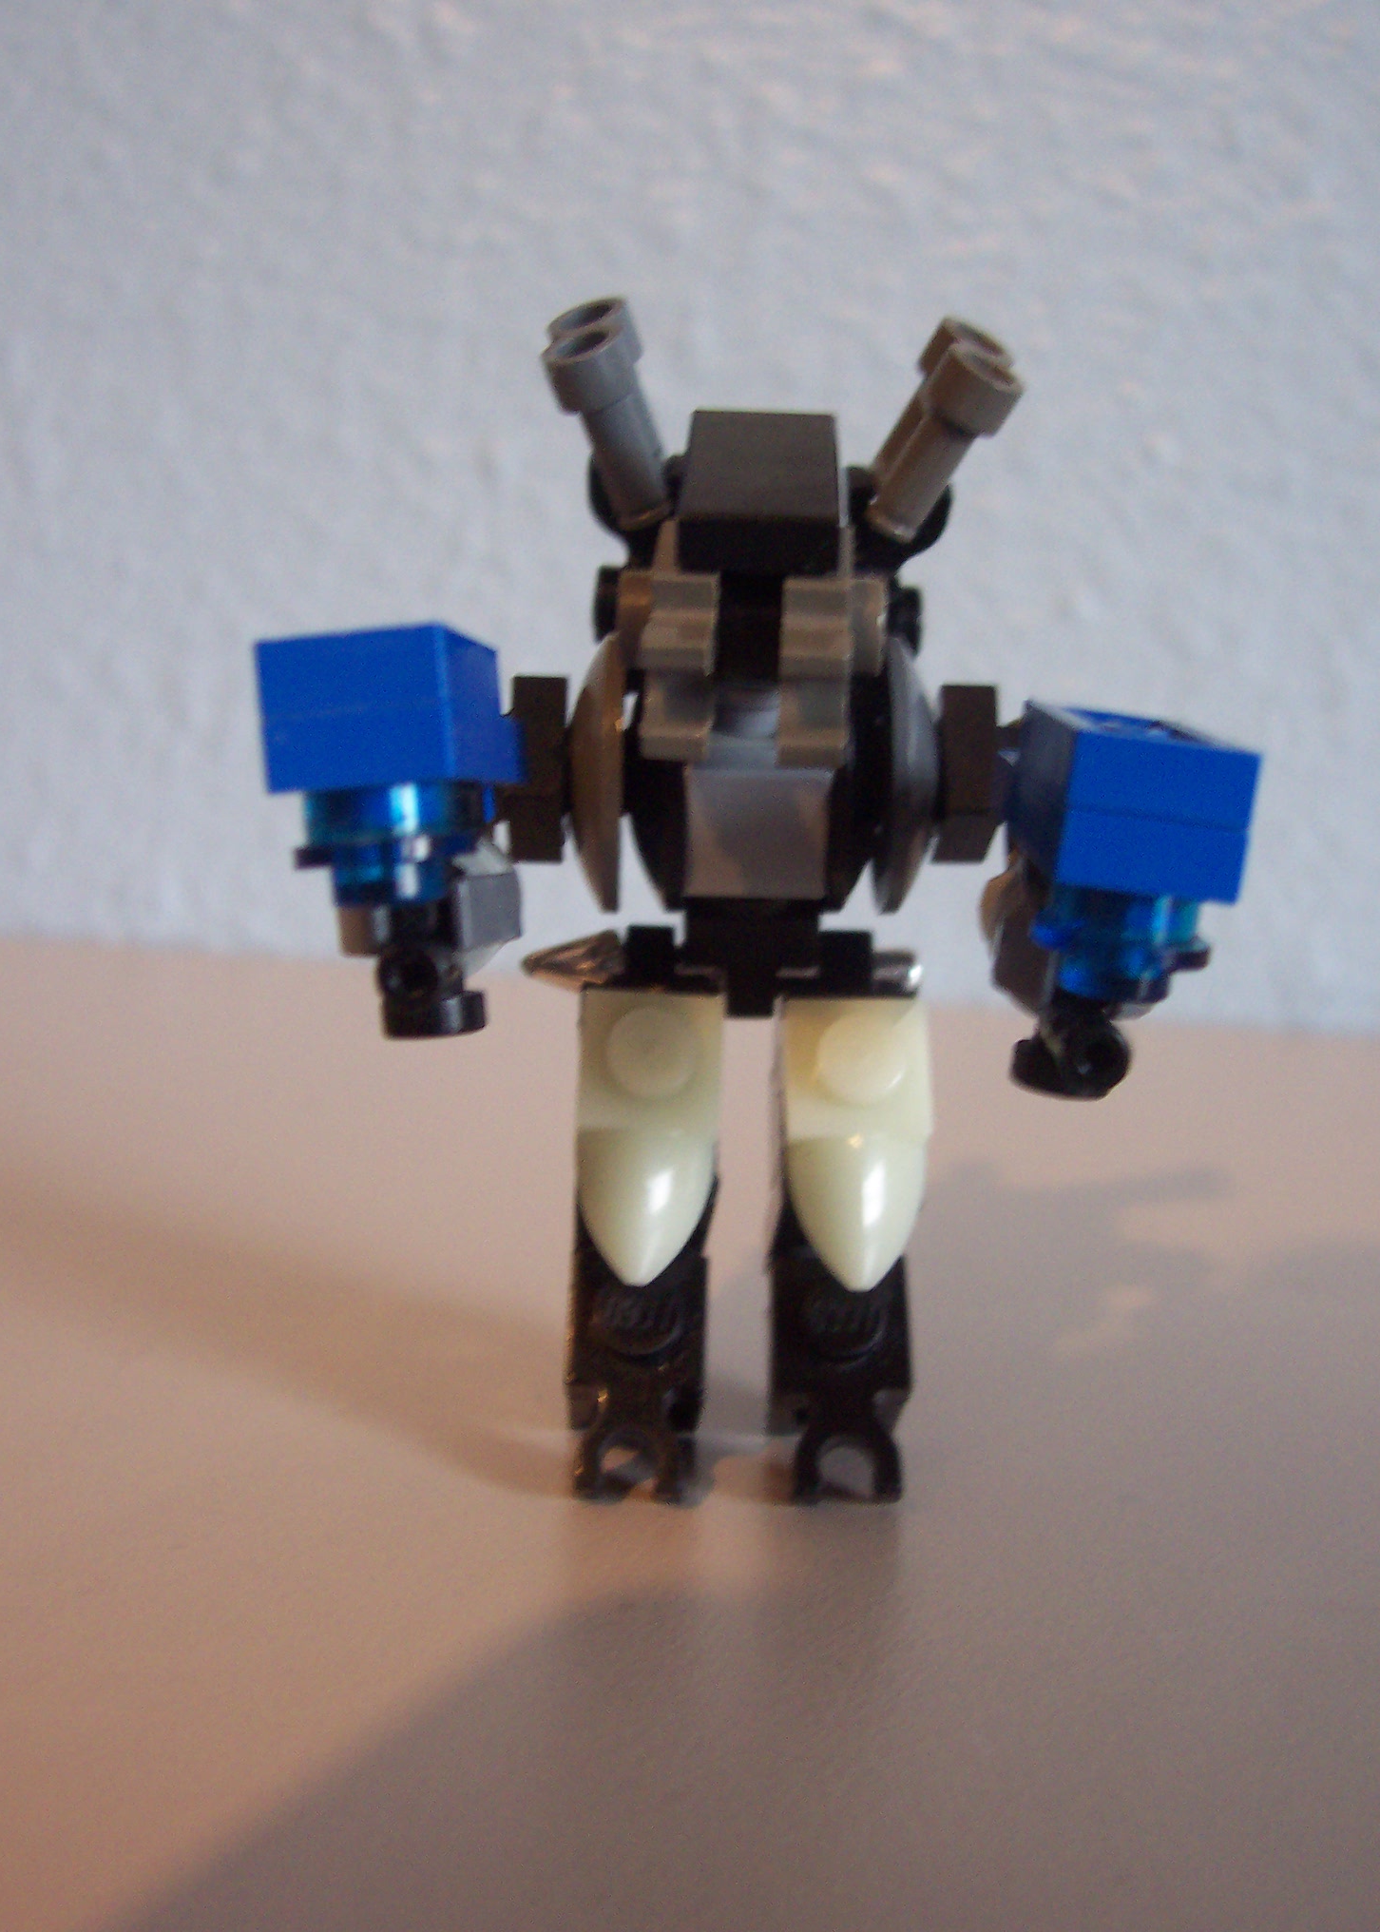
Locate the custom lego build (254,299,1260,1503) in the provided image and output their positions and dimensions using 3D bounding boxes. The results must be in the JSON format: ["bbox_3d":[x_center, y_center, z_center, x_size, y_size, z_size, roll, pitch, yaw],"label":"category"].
[{"bbox_3d":[0.003,-0.001,0.109,0.042,0.066,0.041,2,12,1],"label":"custom lego build"}]

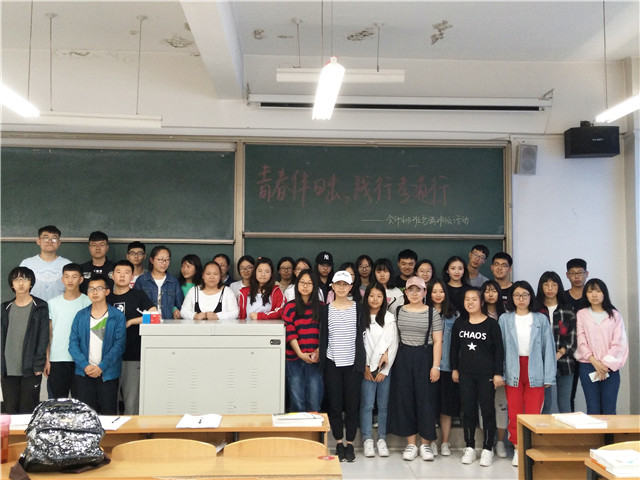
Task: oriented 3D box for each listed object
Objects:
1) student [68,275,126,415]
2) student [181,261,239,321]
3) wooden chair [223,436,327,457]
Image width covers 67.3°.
[{"bbox_3d":[-1.985,1.127,4.246,0.470,1.641,0.280,1,-2,-18],"label":"student"},{"bbox_3d":[-1.188,1.021,5.162,0.600,1.574,0.420,1,-2,-5],"label":"student"},{"bbox_3d":[-0.237,1.451,2.631,0.500,0.876,0.450,0,-2,-2],"label":"wooden chair"}]

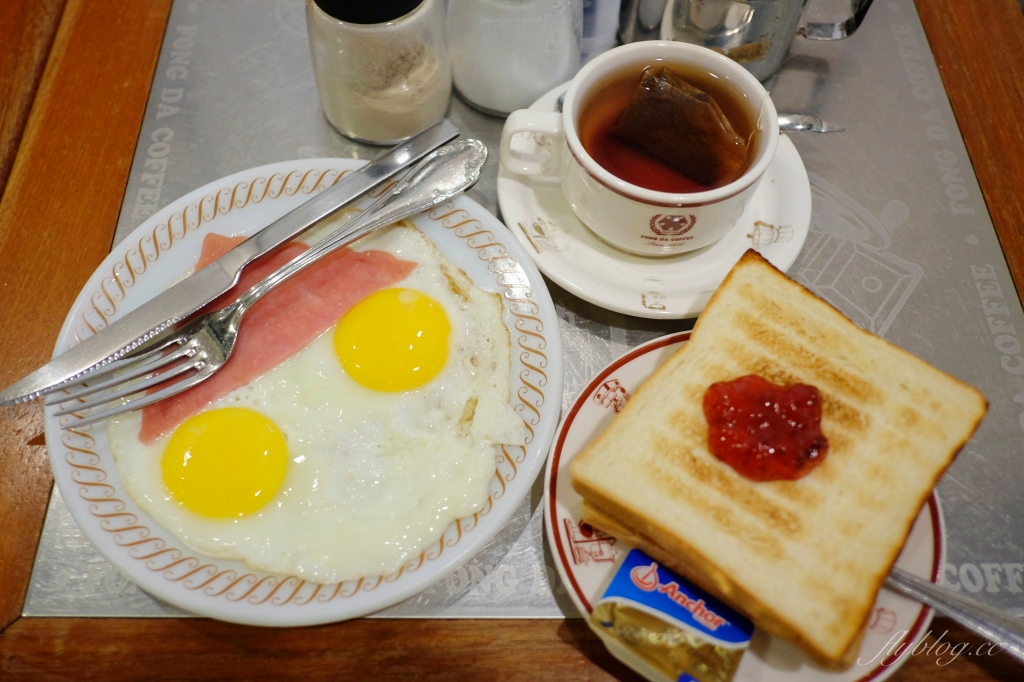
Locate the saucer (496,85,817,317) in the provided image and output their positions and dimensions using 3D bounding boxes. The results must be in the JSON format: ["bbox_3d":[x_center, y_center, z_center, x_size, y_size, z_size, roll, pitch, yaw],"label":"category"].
[{"bbox_3d":[0.067,-0.070,0.365,0.144,0.020,0.144,0,64,0],"label":"saucer"}]

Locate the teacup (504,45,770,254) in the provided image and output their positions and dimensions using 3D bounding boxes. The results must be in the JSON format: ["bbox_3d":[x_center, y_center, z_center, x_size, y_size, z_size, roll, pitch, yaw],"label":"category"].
[{"bbox_3d":[0.053,-0.081,0.343,0.115,0.054,0.088,0,64,0],"label":"teacup"}]

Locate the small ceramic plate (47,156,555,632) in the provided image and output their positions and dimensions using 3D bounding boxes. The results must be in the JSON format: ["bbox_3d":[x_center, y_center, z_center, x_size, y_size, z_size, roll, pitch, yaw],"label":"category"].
[{"bbox_3d":[-0.082,0.011,0.325,0.208,0.020,0.208,0,64,0],"label":"small ceramic plate"}]

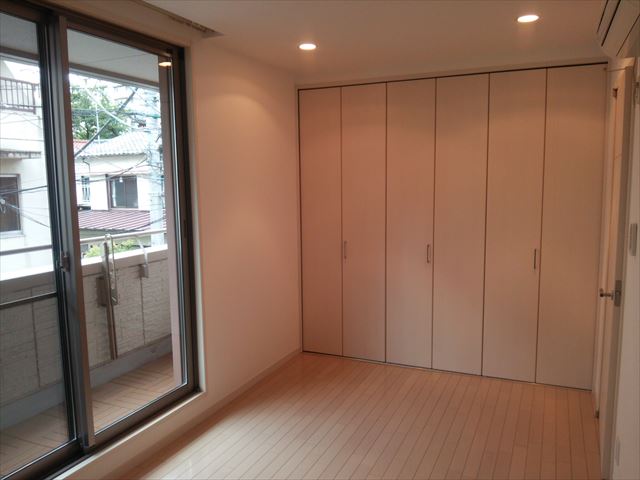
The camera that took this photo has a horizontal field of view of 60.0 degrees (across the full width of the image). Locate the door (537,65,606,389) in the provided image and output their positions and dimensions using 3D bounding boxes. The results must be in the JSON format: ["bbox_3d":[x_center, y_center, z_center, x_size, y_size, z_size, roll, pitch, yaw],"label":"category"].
[{"bbox_3d":[1.805,-0.065,4.010,0.389,2.300,0.040,2,7,23],"label":"door"}]

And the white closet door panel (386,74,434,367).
[{"bbox_3d":[0.732,-0.105,4.462,0.389,2.300,0.040,2,7,23],"label":"white closet door panel"}]

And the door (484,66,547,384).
[{"bbox_3d":[1.447,-0.079,4.161,0.389,2.300,0.040,2,7,23],"label":"door"}]

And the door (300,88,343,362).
[{"bbox_3d":[0.016,-0.132,4.763,0.389,2.300,0.040,2,7,23],"label":"door"}]

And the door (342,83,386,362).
[{"bbox_3d":[0.373,-0.119,4.613,0.389,2.300,0.040,2,7,23],"label":"door"}]

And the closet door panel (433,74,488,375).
[{"bbox_3d":[1.089,-0.092,4.311,0.389,2.300,0.040,2,7,23],"label":"closet door panel"}]

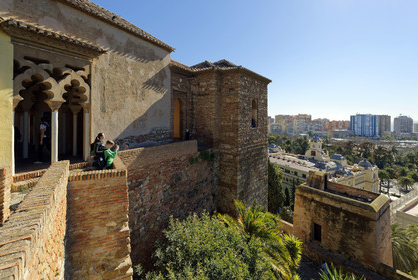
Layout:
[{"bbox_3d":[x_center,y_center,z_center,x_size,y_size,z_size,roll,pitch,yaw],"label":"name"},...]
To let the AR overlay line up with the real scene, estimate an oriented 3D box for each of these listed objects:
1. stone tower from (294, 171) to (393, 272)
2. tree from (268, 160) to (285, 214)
[{"bbox_3d":[13.400,7.280,19.300,4.300,7.100,7.000,-2,4,-35],"label":"stone tower"},{"bbox_3d":[16.583,12.726,48.000,6.300,15.000,6.300,2,3,34],"label":"tree"}]

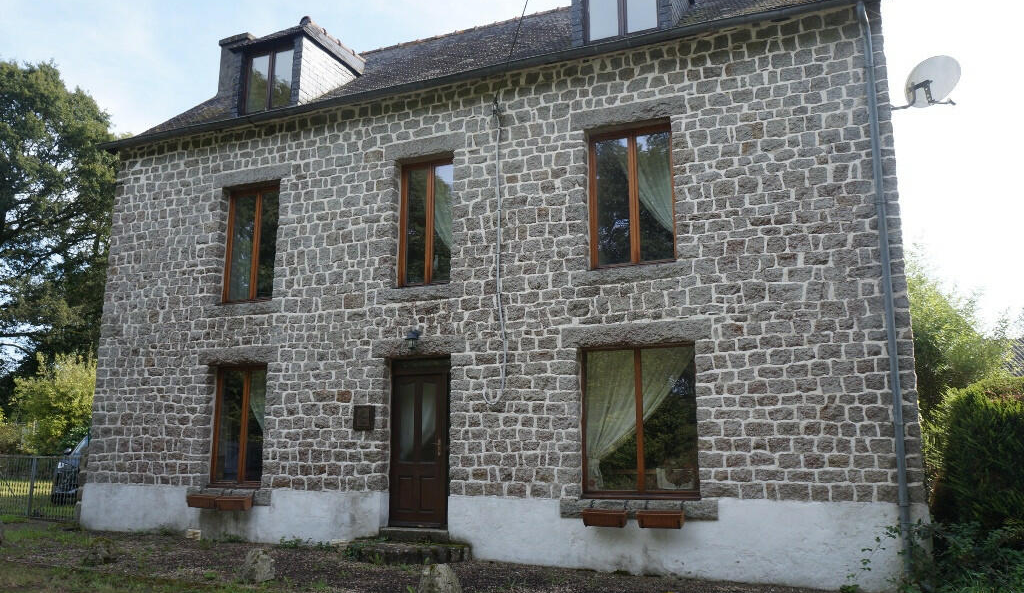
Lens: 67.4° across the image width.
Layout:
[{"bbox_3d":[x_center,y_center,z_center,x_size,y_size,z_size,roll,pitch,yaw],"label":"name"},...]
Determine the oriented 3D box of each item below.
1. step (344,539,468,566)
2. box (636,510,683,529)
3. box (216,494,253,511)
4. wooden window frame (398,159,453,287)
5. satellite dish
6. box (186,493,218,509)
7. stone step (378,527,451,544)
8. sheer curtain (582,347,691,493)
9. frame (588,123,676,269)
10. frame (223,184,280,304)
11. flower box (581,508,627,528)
[{"bbox_3d":[-1.400,3.412,10.266,1.730,0.220,0.380,-4,-12,22],"label":"step"},{"bbox_3d":[1.751,2.625,9.057,0.520,0.170,0.180,-4,-12,22],"label":"box"},{"bbox_3d":[-4.167,3.122,11.530,0.570,0.165,0.180,-4,-12,22],"label":"box"},{"bbox_3d":[-1.201,-1.083,11.370,0.990,1.900,0.100,-4,-12,22],"label":"wooden window frame"},{"bbox_3d":[5.112,-2.571,9.270,0.470,0.680,0.700,8,-13,-34],"label":"satellite dish"},{"bbox_3d":[-4.686,3.143,11.740,0.570,0.165,0.180,-4,-12,22],"label":"box"},{"bbox_3d":[-1.291,3.301,10.616,1.060,0.160,0.300,-4,-12,22],"label":"stone step"},{"bbox_3d":[1.650,1.576,9.949,1.430,1.850,0.090,-4,-12,22],"label":"sheer curtain"},{"bbox_3d":[1.649,-1.335,10.403,1.190,1.920,0.090,-4,-12,22],"label":"frame"},{"bbox_3d":[-4.169,-0.863,12.574,1.200,1.900,0.100,-4,-12,22],"label":"frame"},{"bbox_3d":[1.137,2.673,9.306,0.520,0.170,0.180,-4,-12,22],"label":"flower box"}]

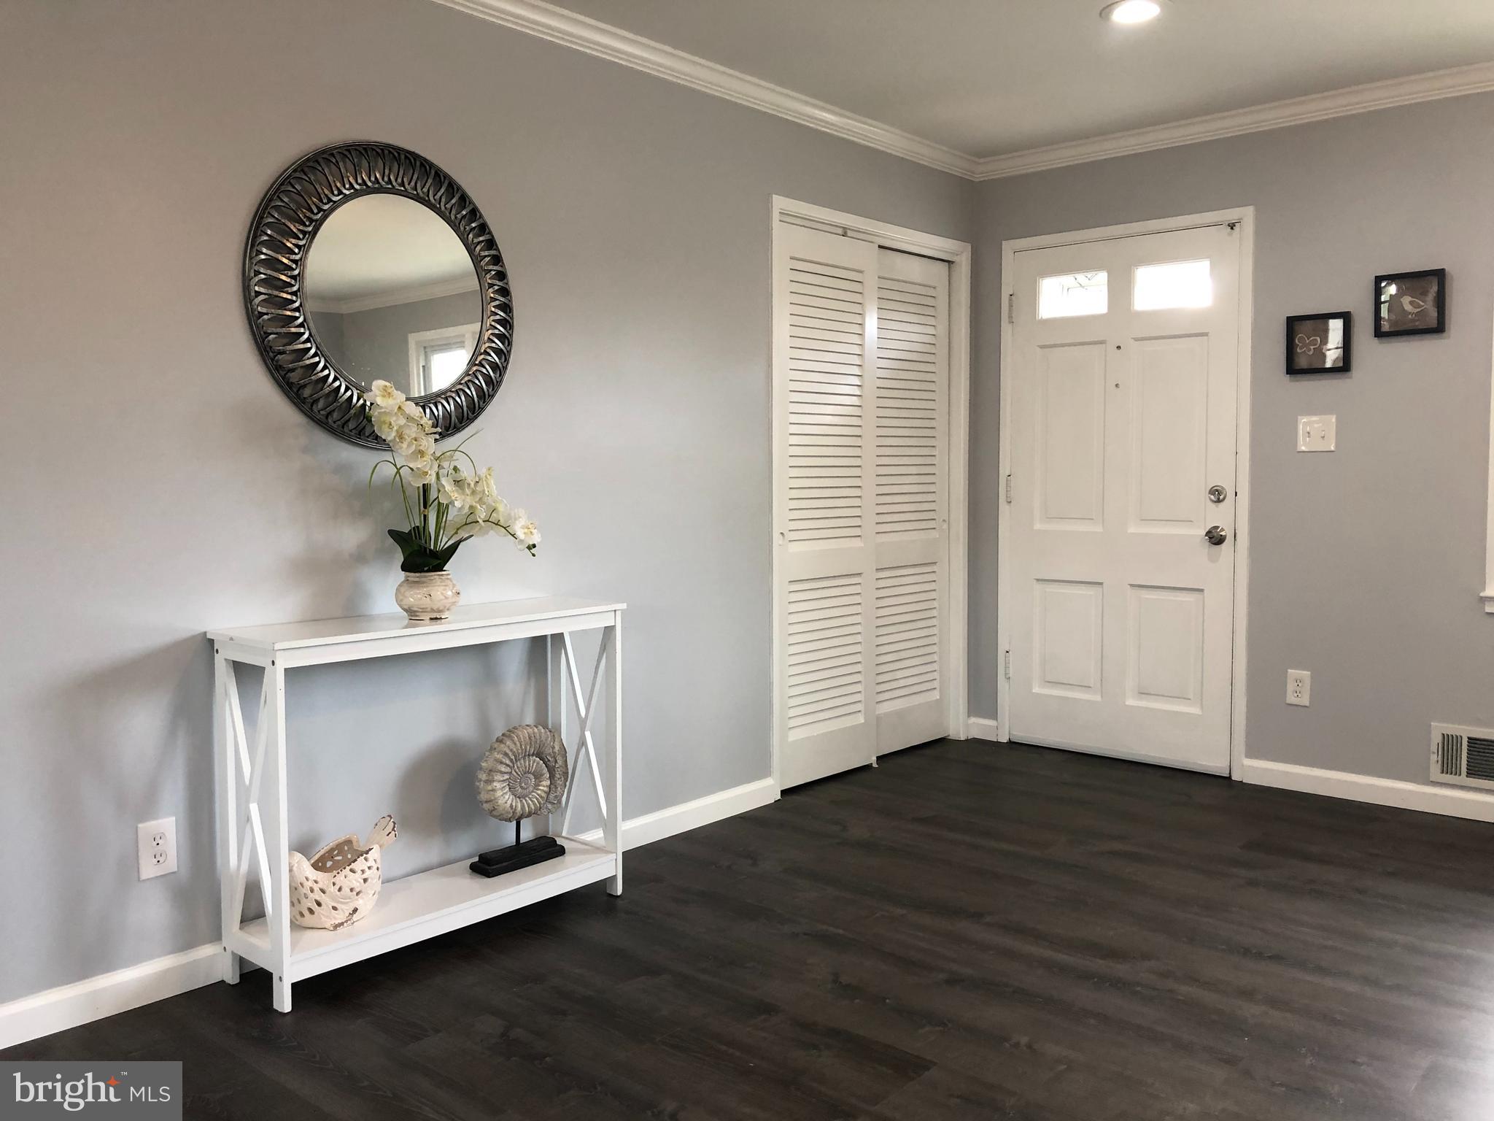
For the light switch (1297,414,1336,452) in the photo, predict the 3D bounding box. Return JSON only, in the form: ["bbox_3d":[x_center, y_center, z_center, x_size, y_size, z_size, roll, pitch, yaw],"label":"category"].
[{"bbox_3d":[2.010,-0.447,4.261,0.125,0.126,0.012,4,6,42],"label":"light switch"}]

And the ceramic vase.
[{"bbox_3d":[-0.781,0.087,2.956,0.160,0.116,0.160,0,4,0],"label":"ceramic vase"}]

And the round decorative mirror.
[{"bbox_3d":[-0.884,-0.643,3.008,0.040,0.740,0.745,4,6,42],"label":"round decorative mirror"}]

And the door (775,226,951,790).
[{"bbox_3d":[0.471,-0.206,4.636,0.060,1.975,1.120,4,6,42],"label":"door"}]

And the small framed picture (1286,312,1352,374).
[{"bbox_3d":[2.002,-0.762,4.234,0.206,0.203,0.025,4,6,42],"label":"small framed picture"}]

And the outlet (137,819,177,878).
[{"bbox_3d":[-1.298,0.635,2.662,0.008,0.125,0.079,4,6,42],"label":"outlet"}]

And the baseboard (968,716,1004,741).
[{"bbox_3d":[1.030,0.728,5.227,0.118,0.085,0.018,4,6,42],"label":"baseboard"}]

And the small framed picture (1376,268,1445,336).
[{"bbox_3d":[2.212,-0.858,4.036,0.206,0.203,0.025,4,6,42],"label":"small framed picture"}]

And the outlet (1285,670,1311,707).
[{"bbox_3d":[1.987,0.462,4.352,0.078,0.125,0.008,4,6,42],"label":"outlet"}]

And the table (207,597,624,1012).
[{"bbox_3d":[-0.765,0.537,3.021,0.302,0.800,0.997,4,6,42],"label":"table"}]

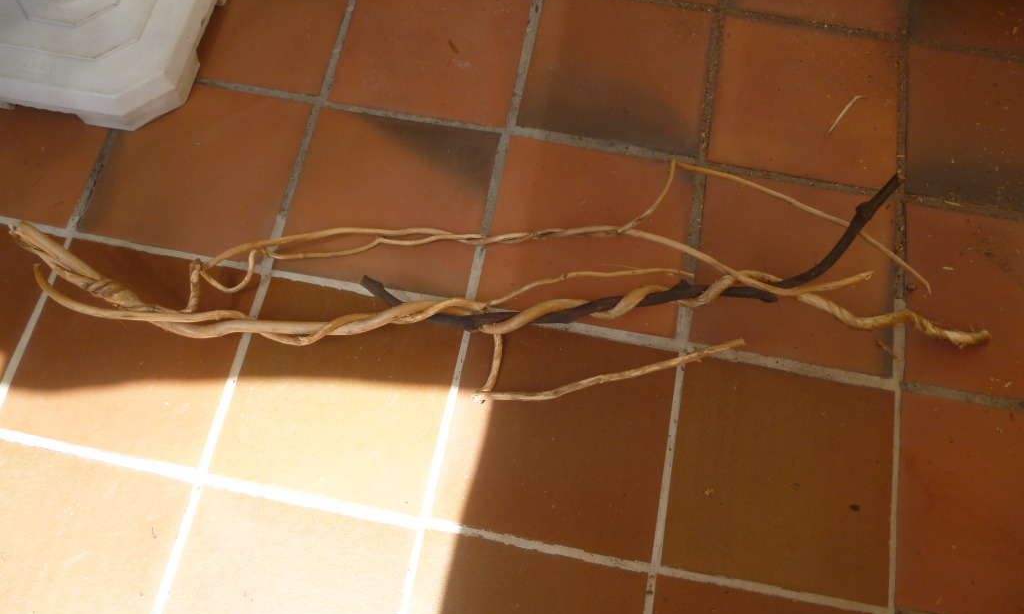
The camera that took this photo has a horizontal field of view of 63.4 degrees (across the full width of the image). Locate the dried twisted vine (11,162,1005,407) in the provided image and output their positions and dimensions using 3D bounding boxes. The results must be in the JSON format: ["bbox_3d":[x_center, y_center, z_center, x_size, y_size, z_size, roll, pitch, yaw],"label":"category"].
[{"bbox_3d":[-0.033,-0.035,1.183,1.370,0.080,0.345,-6,69,-3],"label":"dried twisted vine"}]

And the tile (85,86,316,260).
[{"bbox_3d":[-0.488,-0.217,1.297,0.289,0.012,0.286,10,69,3],"label":"tile"}]

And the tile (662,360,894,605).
[{"bbox_3d":[0.366,0.228,1.129,0.289,0.012,0.286,10,69,3],"label":"tile"}]

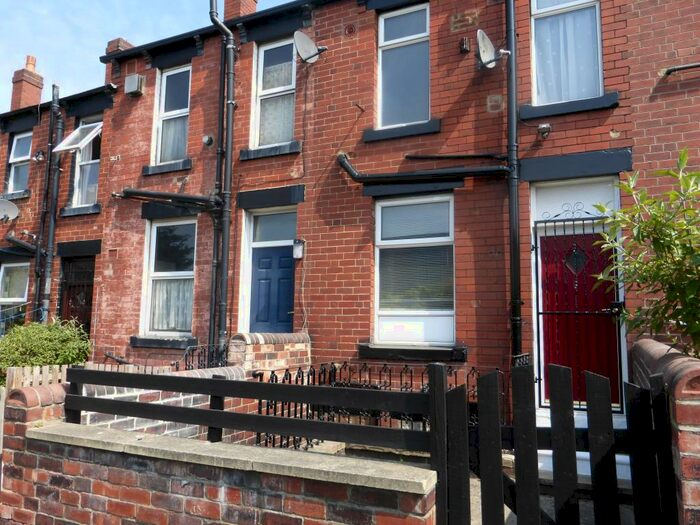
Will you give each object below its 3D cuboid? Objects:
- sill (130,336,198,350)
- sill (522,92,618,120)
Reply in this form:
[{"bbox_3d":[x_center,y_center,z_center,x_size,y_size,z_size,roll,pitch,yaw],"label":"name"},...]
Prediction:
[{"bbox_3d":[-2.889,1.268,7.955,1.392,0.156,0.155,-2,-7,25],"label":"sill"},{"bbox_3d":[2.365,-1.664,5.491,0.955,0.137,0.170,-2,-6,26],"label":"sill"}]

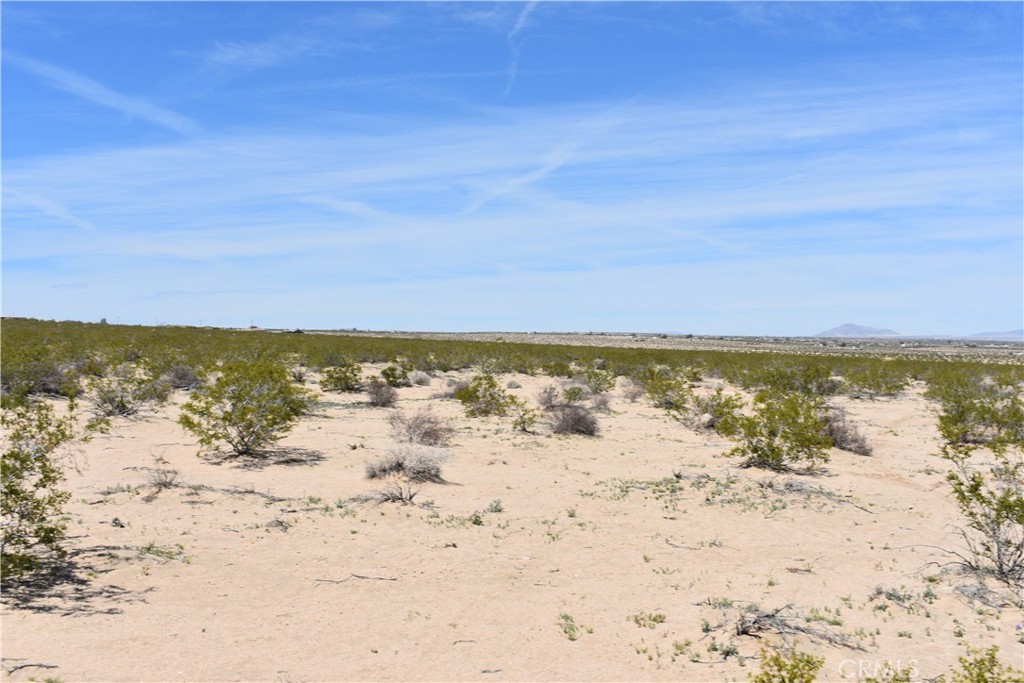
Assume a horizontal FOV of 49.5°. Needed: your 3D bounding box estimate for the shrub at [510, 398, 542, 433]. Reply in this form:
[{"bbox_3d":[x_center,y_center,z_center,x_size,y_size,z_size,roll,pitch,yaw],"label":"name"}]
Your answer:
[{"bbox_3d":[0.255,1.223,18.712,0.557,0.557,0.501,0,0,0],"label":"shrub"}]

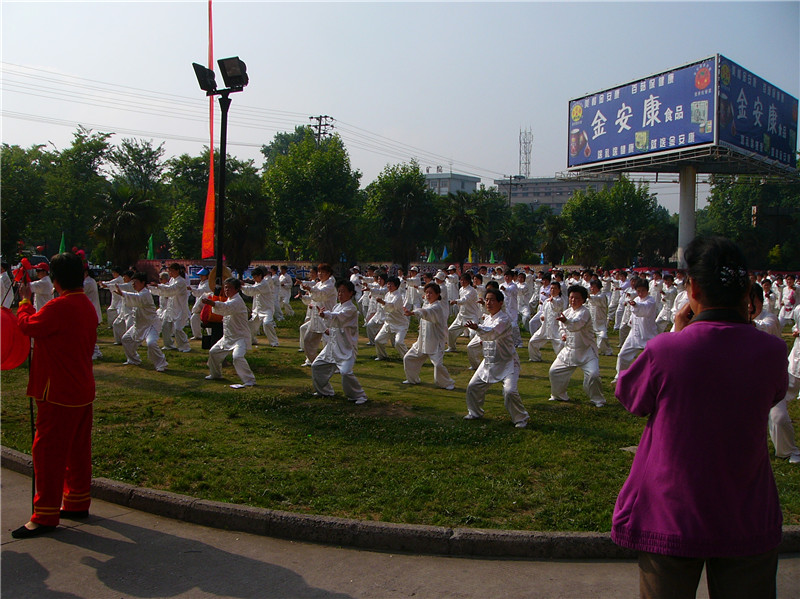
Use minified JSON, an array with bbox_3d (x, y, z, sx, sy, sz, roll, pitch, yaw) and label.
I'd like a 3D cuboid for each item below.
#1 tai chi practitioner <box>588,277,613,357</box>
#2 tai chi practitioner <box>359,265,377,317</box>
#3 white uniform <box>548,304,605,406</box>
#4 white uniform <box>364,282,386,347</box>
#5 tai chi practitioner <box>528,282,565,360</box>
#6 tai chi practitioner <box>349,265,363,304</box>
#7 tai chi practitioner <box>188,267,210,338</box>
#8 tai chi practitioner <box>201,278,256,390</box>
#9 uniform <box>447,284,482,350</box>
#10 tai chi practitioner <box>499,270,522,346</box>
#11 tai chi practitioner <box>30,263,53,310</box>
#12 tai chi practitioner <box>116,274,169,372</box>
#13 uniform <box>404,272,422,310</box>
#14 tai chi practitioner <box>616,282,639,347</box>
[{"bbox_3d":[3.791,0.326,15.961,0.600,1.440,0.750,-1,3,-37],"label":"tai chi practitioner"},{"bbox_3d":[-1.012,-0.283,26.300,0.600,1.600,0.520,0,2,-22],"label":"tai chi practitioner"},{"bbox_3d":[1.954,0.603,9.177,0.640,1.086,0.570,0,3,-28],"label":"white uniform"},{"bbox_3d":[-0.428,0.266,15.800,0.650,1.216,0.620,-1,3,-38],"label":"white uniform"},{"bbox_3d":[2.594,0.389,14.427,0.600,1.422,0.800,-1,3,-40],"label":"tai chi practitioner"},{"bbox_3d":[-1.498,-0.347,28.000,0.480,1.600,0.500,0,2,-10],"label":"tai chi practitioner"},{"bbox_3d":[-3.583,0.097,15.160,0.720,1.324,0.580,0,3,-20],"label":"tai chi practitioner"},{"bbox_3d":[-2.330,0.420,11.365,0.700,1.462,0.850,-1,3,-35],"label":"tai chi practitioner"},{"bbox_3d":[1.104,0.324,14.117,0.640,1.140,0.570,0,3,-25],"label":"uniform"},{"bbox_3d":[2.088,0.188,16.000,0.650,1.472,0.620,-1,3,-38],"label":"tai chi practitioner"},{"bbox_3d":[-6.025,0.077,13.936,0.750,1.393,0.600,0,3,-20],"label":"tai chi practitioner"},{"bbox_3d":[-3.623,0.302,11.700,0.740,1.370,0.600,0,2,-22],"label":"tai chi practitioner"},{"bbox_3d":[0.369,-0.148,23.575,0.600,1.149,0.550,0,3,-25],"label":"uniform"},{"bbox_3d":[4.193,0.239,15.190,0.680,1.318,0.570,0,3,-25],"label":"tai chi practitioner"}]

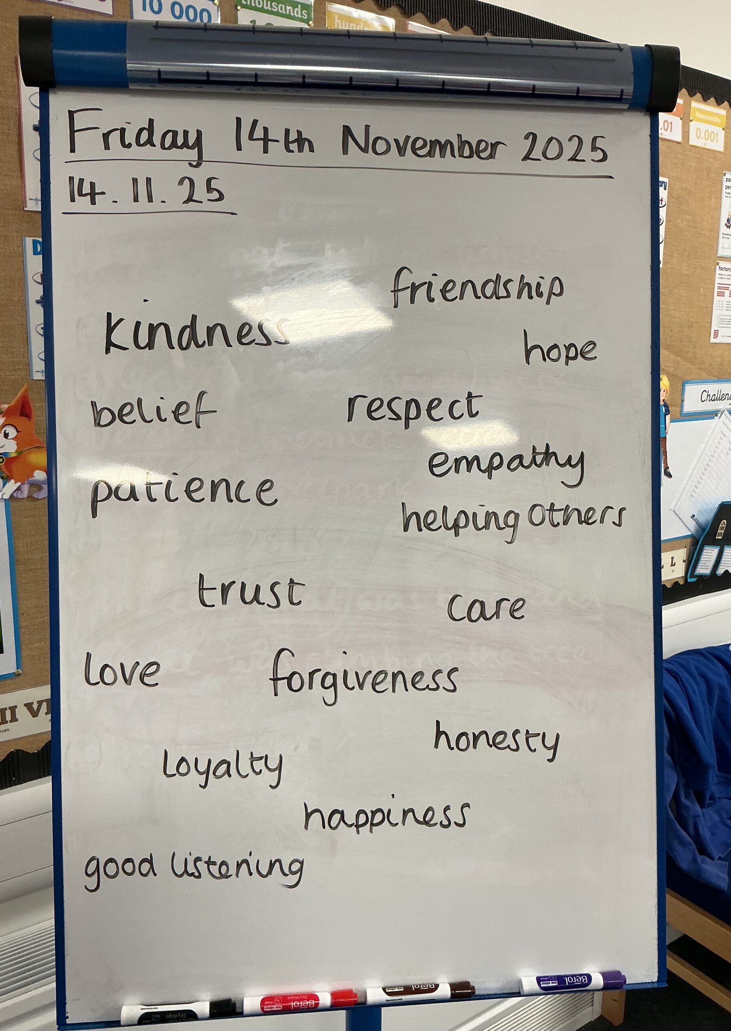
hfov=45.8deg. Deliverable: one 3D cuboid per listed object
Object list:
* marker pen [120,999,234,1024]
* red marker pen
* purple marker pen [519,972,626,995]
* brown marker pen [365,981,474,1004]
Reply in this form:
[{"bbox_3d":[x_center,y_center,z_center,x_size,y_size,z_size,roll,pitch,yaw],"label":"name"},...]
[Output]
[{"bbox_3d":[-0.202,0.538,0.935,0.124,0.018,0.018,-1,5,-6],"label":"marker pen"},{"bbox_3d":[-0.071,0.535,0.949,0.124,0.018,0.018,-1,5,-6],"label":"red marker pen"},{"bbox_3d":[0.236,0.531,0.981,0.124,0.018,0.018,-1,5,-6],"label":"purple marker pen"},{"bbox_3d":[0.062,0.532,0.963,0.124,0.018,0.018,-1,5,-6],"label":"brown marker pen"}]

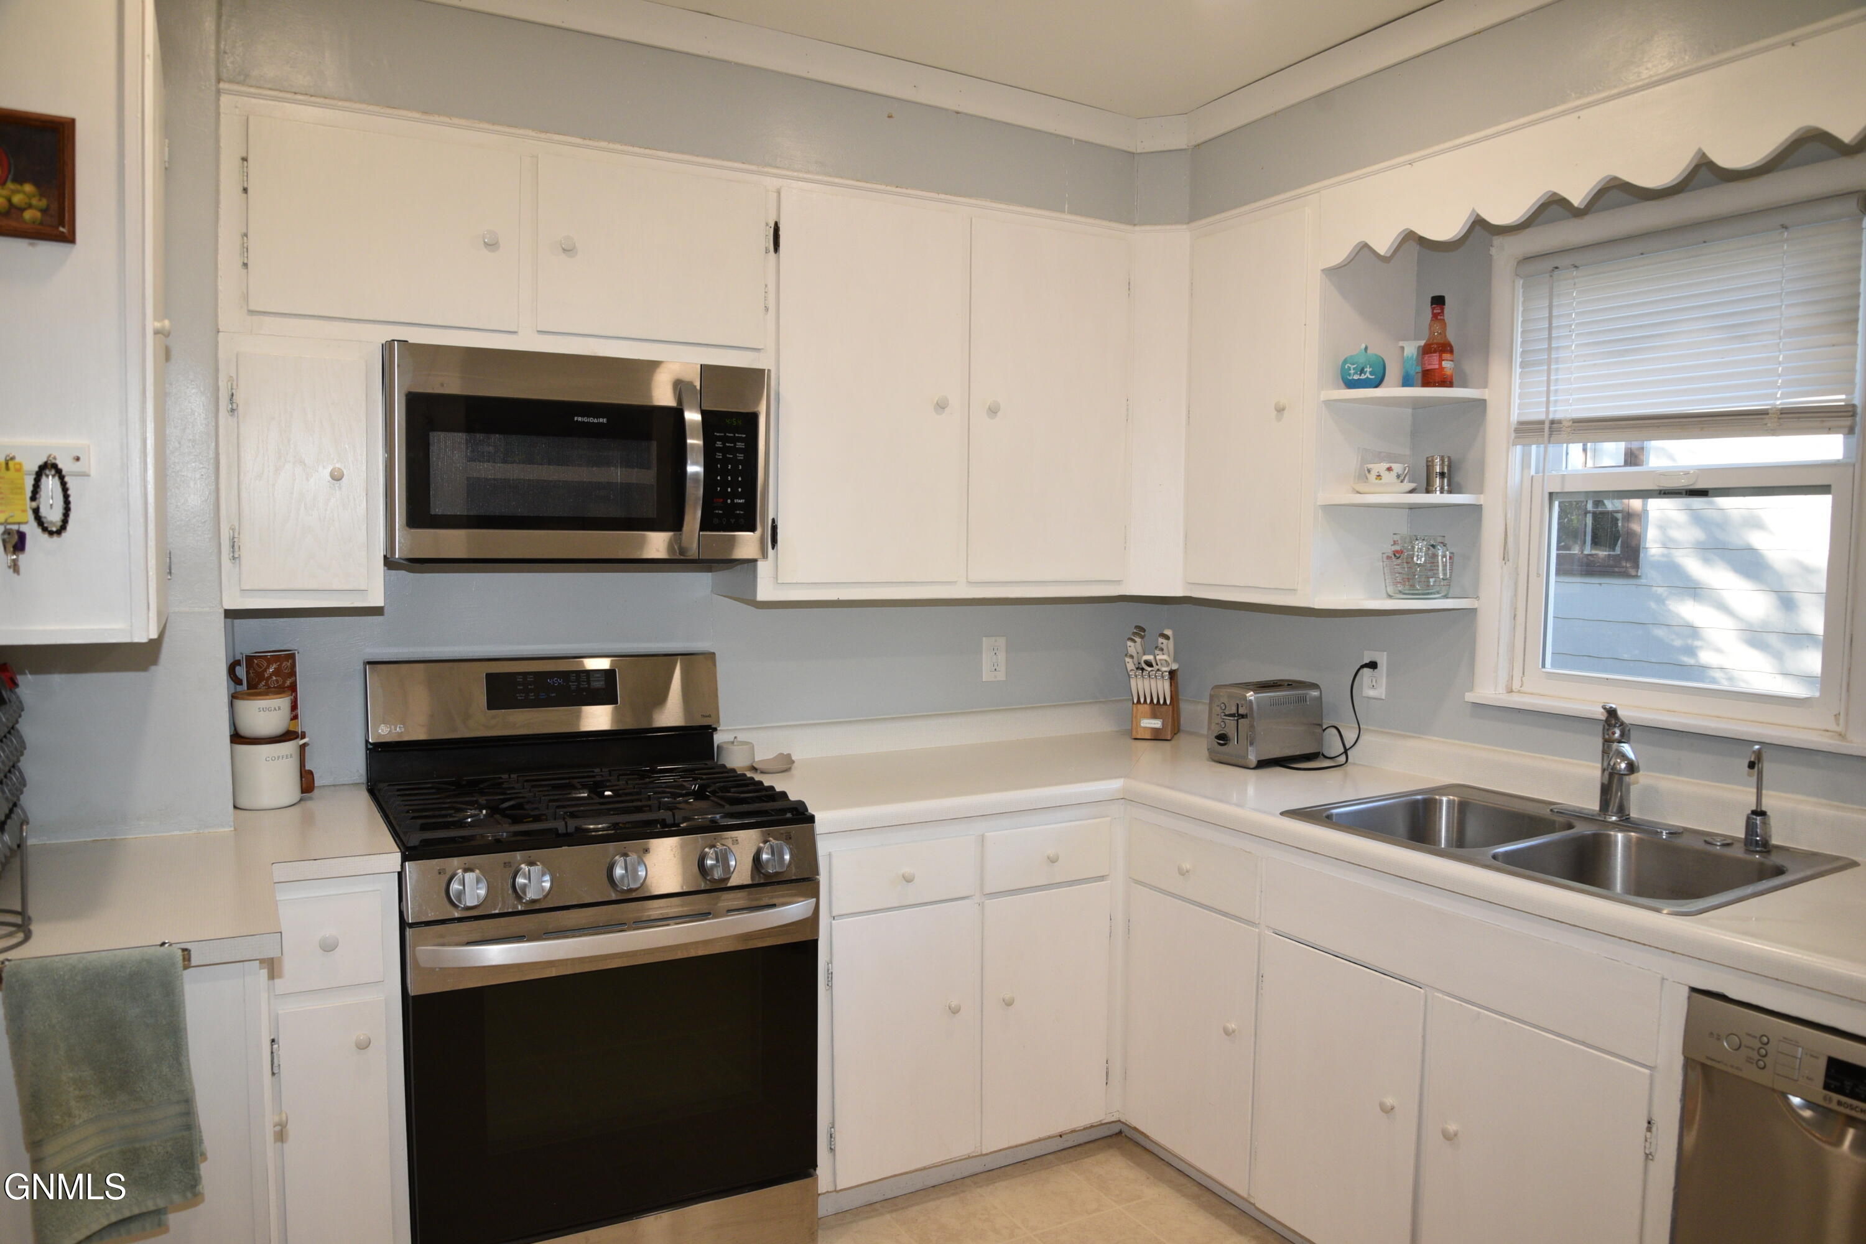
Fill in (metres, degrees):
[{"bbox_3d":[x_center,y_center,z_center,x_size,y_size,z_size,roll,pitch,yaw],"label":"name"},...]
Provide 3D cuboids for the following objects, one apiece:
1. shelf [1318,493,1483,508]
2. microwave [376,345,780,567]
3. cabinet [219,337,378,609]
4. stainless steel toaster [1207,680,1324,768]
[{"bbox_3d":[1.021,-0.266,2.714,0.318,0.020,0.187,-1,4,-30],"label":"shelf"},{"bbox_3d":[-0.767,-0.335,2.661,0.755,0.415,0.388,-1,4,-29],"label":"microwave"},{"bbox_3d":[-1.239,-0.282,2.441,0.279,0.504,0.318,-1,4,-29],"label":"cabinet"},{"bbox_3d":[0.819,0.247,3.059,0.242,0.190,0.164,-1,4,-30],"label":"stainless steel toaster"}]

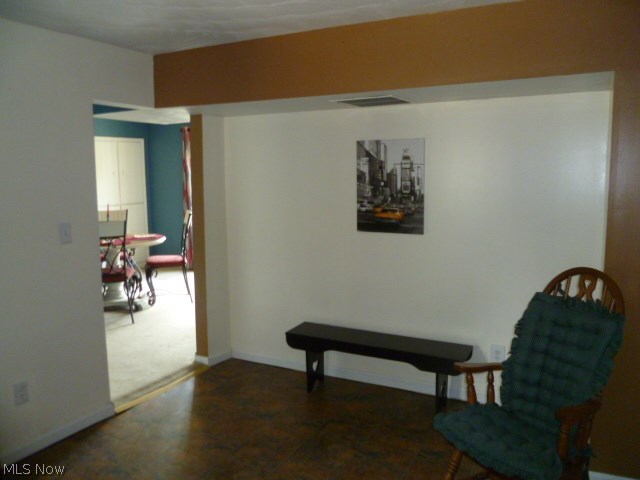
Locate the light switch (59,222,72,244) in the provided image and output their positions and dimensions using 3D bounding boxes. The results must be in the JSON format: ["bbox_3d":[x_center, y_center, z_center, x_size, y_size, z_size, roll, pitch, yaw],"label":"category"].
[{"bbox_3d":[-1.459,-0.037,2.980,0.010,0.116,0.074,3,8,27],"label":"light switch"}]

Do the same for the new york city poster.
[{"bbox_3d":[0.484,-0.370,3.610,0.493,0.649,0.025,3,8,27],"label":"new york city poster"}]

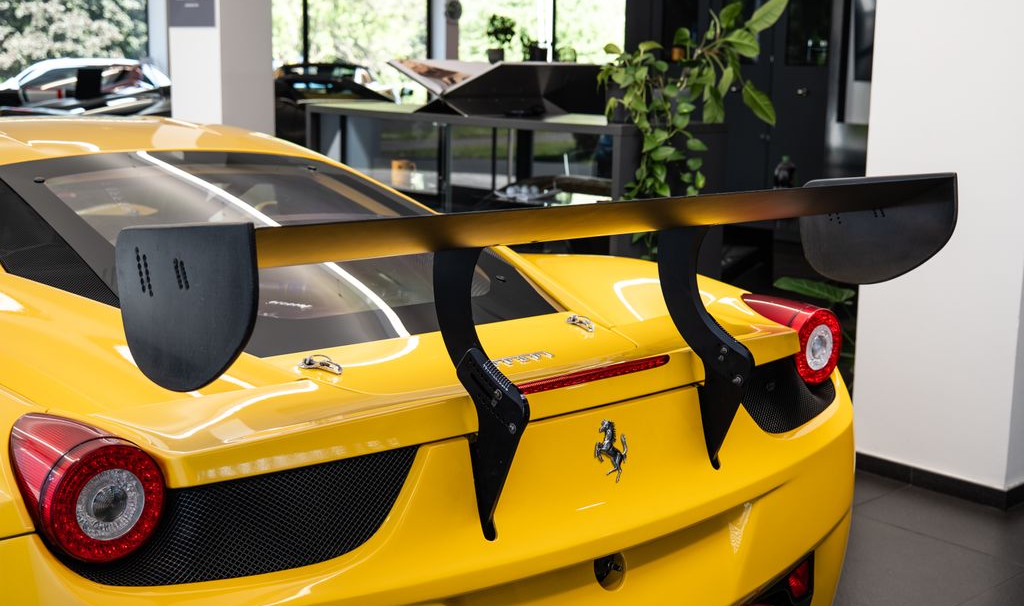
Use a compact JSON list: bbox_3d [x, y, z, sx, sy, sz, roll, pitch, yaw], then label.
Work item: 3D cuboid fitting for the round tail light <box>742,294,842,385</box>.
[{"bbox_3d":[0.537,0.069,2.562,0.153,0.159,0.209,-8,13,-43],"label":"round tail light"}]

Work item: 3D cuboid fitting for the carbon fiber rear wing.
[{"bbox_3d":[0.151,0.063,1.889,1.414,0.481,0.313,-8,13,-43],"label":"carbon fiber rear wing"}]

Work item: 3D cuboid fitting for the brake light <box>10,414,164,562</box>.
[{"bbox_3d":[-0.537,0.219,1.566,0.153,0.159,0.209,-8,13,-43],"label":"brake light"}]

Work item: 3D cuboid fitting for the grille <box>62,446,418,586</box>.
[{"bbox_3d":[-0.326,0.271,1.590,0.463,0.131,0.094,-6,12,-35],"label":"grille"}]

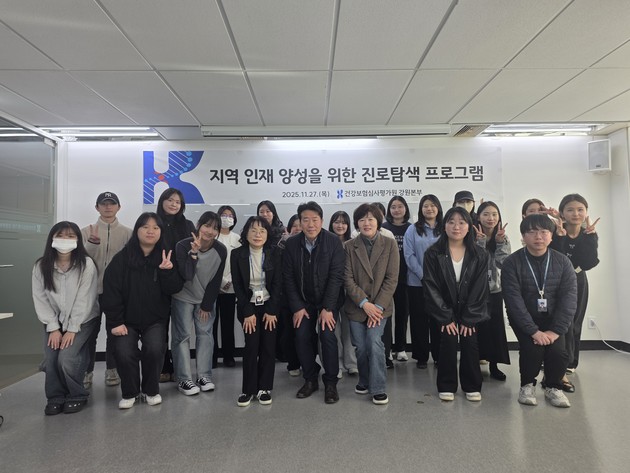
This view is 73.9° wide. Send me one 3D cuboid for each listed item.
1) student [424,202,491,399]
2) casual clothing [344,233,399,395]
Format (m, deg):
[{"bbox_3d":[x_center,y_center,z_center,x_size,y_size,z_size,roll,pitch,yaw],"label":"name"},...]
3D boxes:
[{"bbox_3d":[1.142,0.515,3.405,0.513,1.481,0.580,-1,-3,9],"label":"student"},{"bbox_3d":[0.447,0.596,3.310,0.440,1.240,0.500,-1,-3,2],"label":"casual clothing"}]

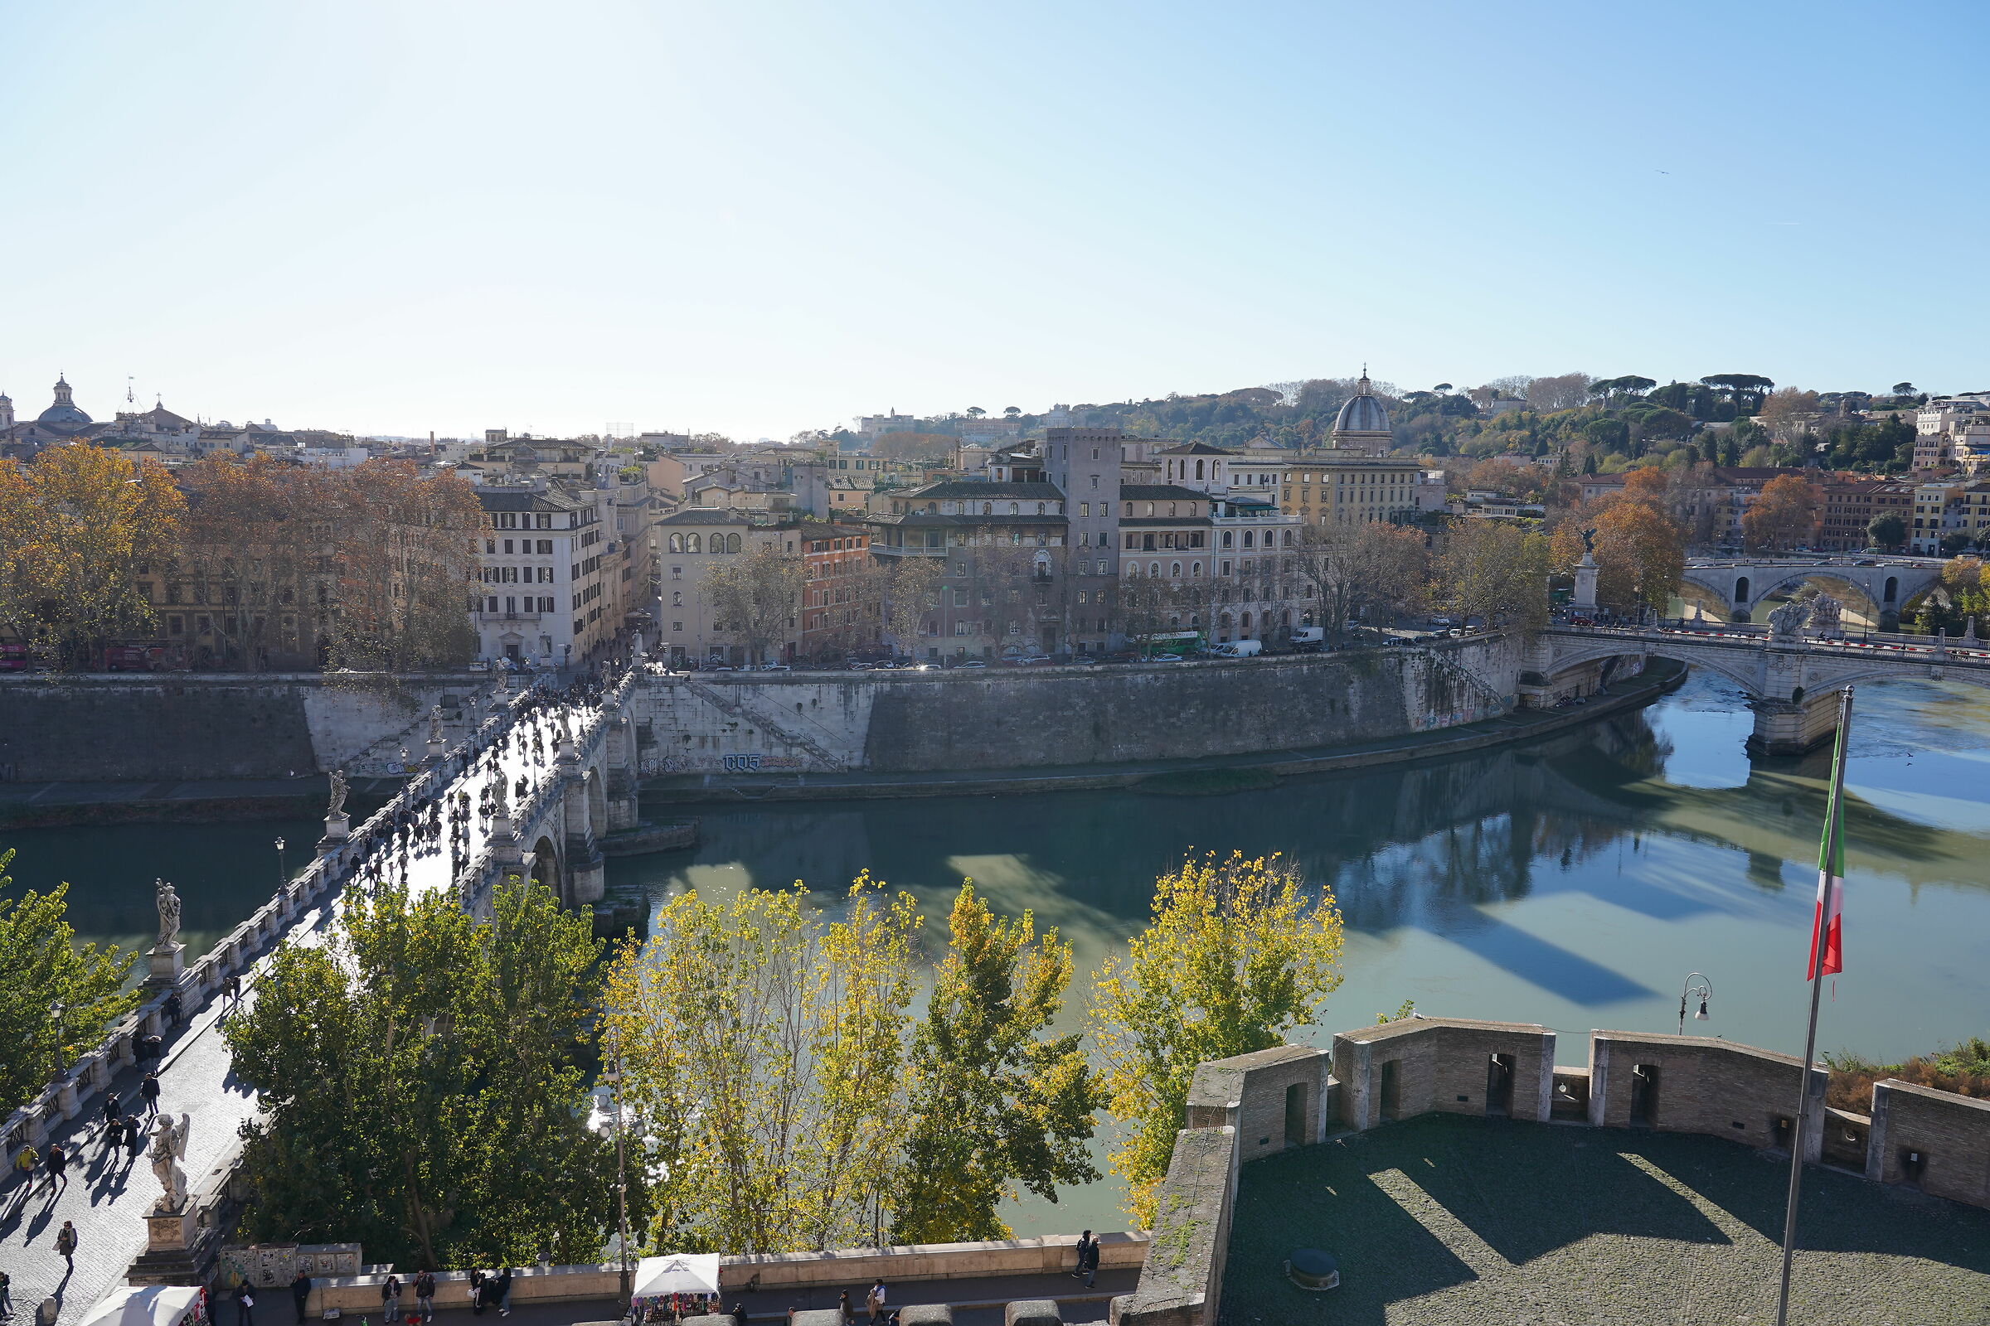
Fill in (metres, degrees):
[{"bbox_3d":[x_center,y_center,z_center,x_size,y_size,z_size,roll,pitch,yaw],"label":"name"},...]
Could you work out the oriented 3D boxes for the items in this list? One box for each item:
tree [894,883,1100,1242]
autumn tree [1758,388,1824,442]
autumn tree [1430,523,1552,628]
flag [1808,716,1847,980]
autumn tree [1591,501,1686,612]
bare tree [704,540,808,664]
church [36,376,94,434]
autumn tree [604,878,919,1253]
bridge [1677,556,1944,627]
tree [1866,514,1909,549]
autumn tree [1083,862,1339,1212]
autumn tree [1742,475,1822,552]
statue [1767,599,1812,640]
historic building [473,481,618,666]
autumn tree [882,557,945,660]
[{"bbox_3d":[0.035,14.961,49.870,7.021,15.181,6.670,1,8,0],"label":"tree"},{"bbox_3d":[330.680,-103.030,597.040,23.000,22.290,21.000,5,10,28],"label":"autumn tree"},{"bbox_3d":[77.760,-13.300,224.290,17.000,18.000,15.000,4,9,19],"label":"autumn tree"},{"bbox_3d":[13.926,3.087,23.973,0.550,4.539,0.400,6,9,31],"label":"flag"},{"bbox_3d":[119.200,-19.550,266.490,15.500,20.770,15.000,5,9,24],"label":"autumn tree"},{"bbox_3d":[-30.408,-7.679,183.122,12.994,15.923,12.345,-1,8,-9],"label":"bare tree"},{"bbox_3d":[-276.620,-77.030,427.610,15.000,16.860,15.000,-5,10,-32],"label":"church"},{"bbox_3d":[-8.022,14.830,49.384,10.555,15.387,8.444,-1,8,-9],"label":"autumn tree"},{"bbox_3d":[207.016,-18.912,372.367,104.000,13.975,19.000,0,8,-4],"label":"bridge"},{"bbox_3d":[255.321,-36.801,410.825,11.532,11.710,10.955,6,9,31],"label":"tree"},{"bbox_3d":[9.590,17.380,62.430,10.000,17.760,9.500,2,9,9],"label":"autumn tree"},{"bbox_3d":[227.260,-43.090,415.180,20.000,22.370,18.000,5,10,28],"label":"autumn tree"},{"bbox_3d":[117.250,-6.480,212.320,5.300,6.130,4.000,6,10,32],"label":"statue"},{"bbox_3d":[-60.030,-12.700,191.860,13.800,22.600,22.000,1,9,1],"label":"historic building"},{"bbox_3d":[-10.550,-7.000,185.730,7.500,13.740,7.000,0,9,-3],"label":"autumn tree"}]

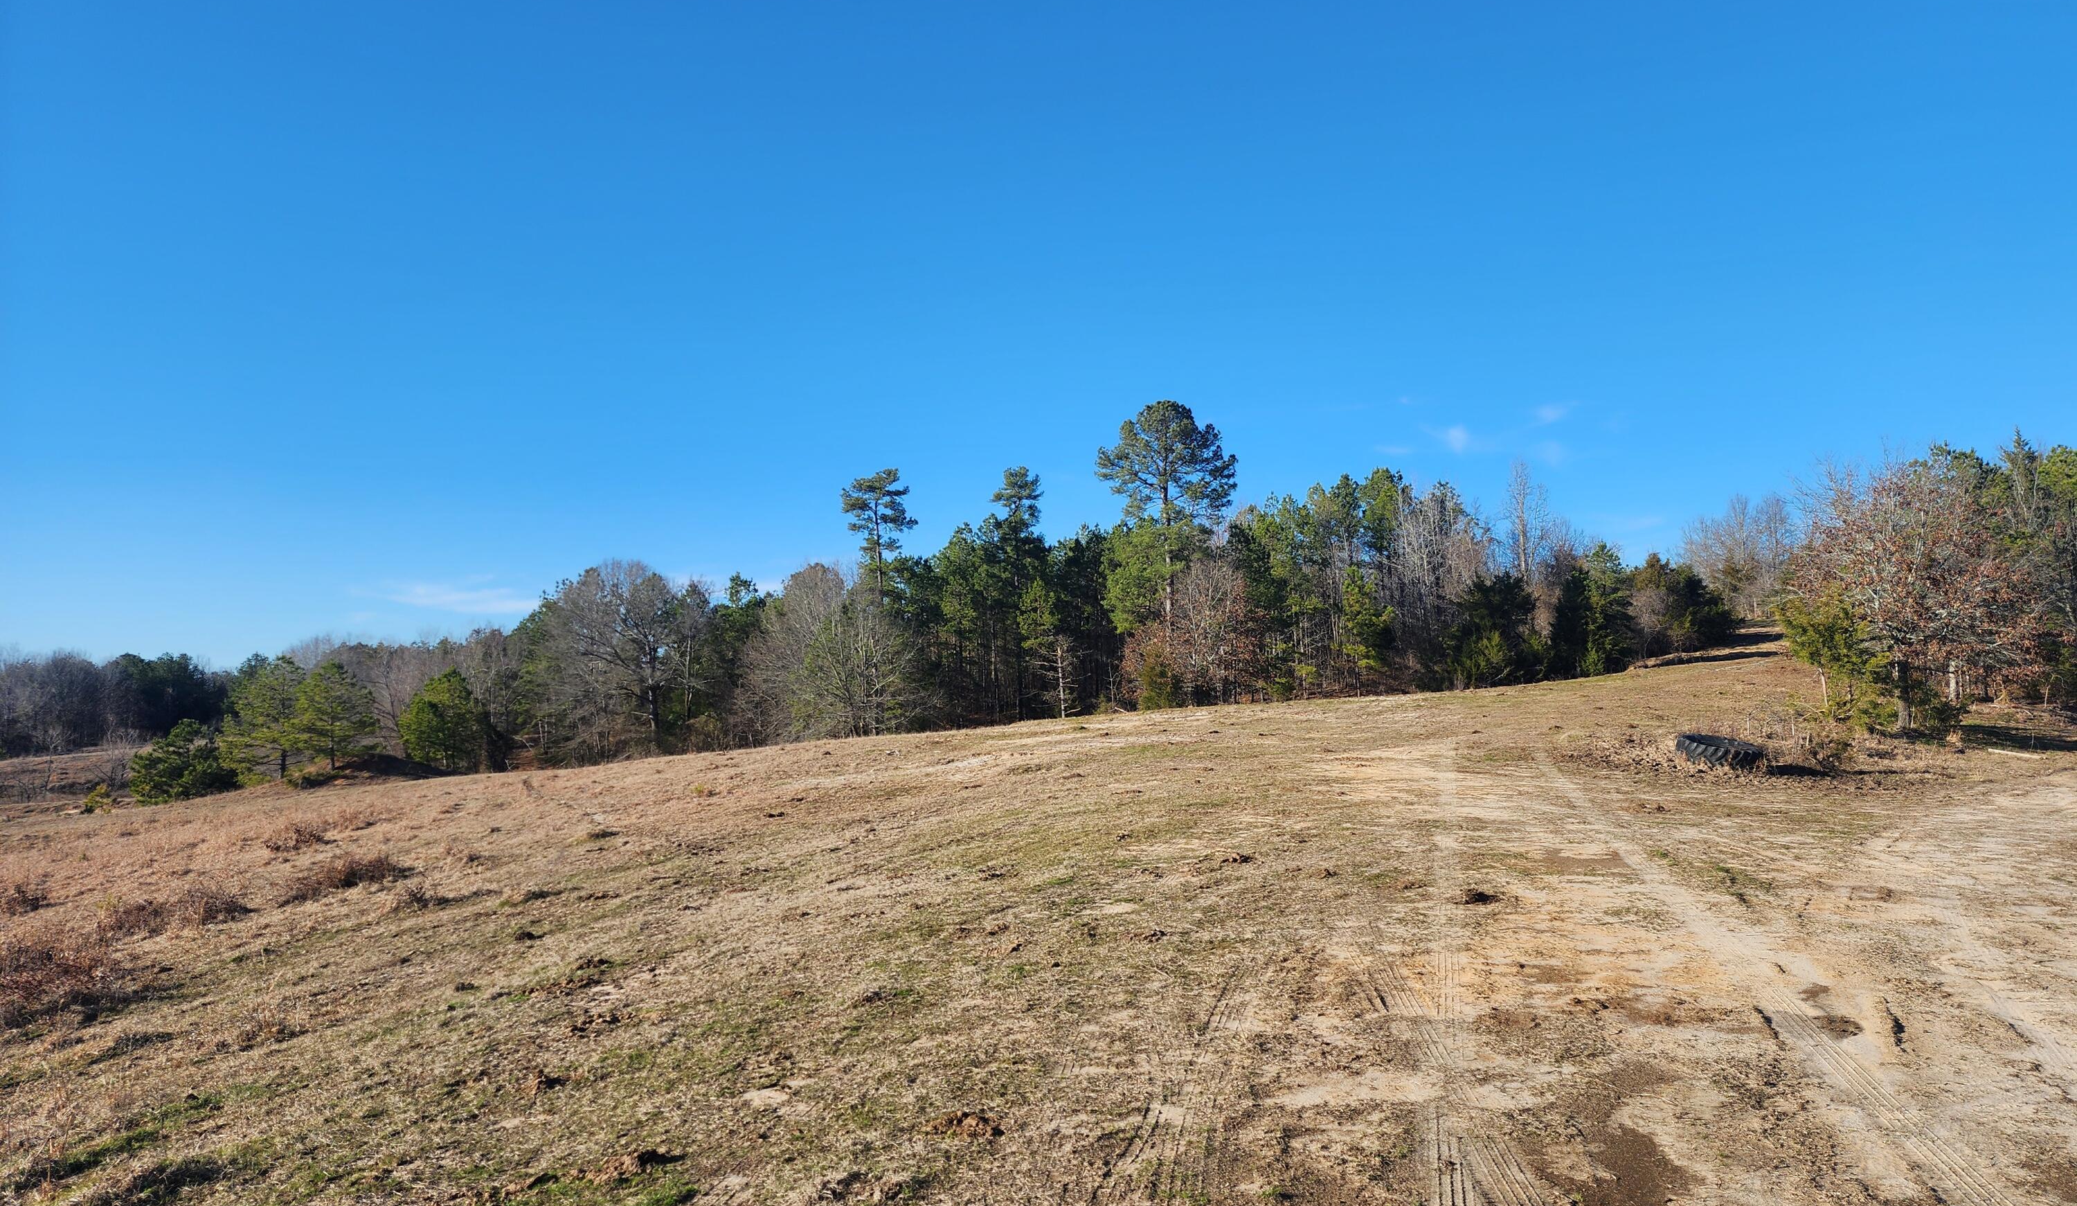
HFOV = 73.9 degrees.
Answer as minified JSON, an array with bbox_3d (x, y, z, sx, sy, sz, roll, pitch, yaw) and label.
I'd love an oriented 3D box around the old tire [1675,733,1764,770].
[{"bbox_3d":[11.591,2.583,23.500,1.330,0.390,1.330,7,5,26],"label":"old tire"}]

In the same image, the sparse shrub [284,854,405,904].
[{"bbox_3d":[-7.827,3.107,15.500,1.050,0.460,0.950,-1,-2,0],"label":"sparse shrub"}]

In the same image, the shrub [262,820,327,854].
[{"bbox_3d":[-11.752,3.704,21.800,0.850,0.420,0.700,-1,-2,0],"label":"shrub"}]

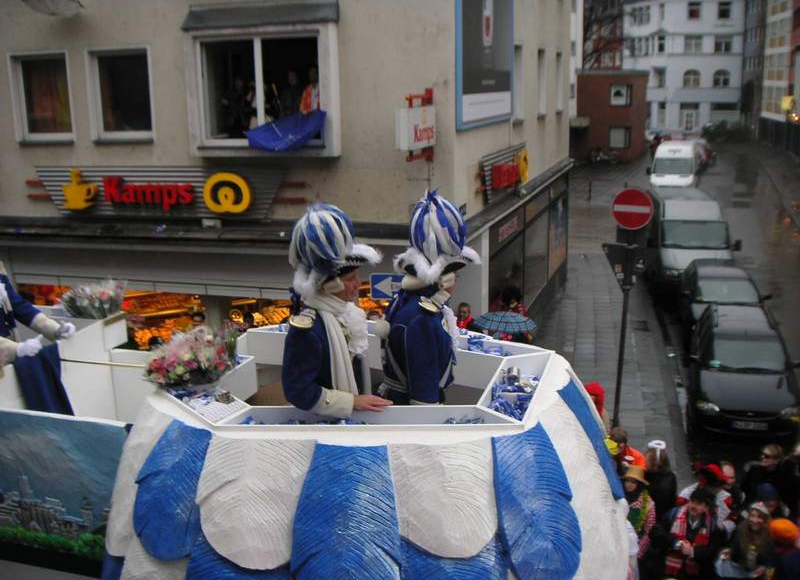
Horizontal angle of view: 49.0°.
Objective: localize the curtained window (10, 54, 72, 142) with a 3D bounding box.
[{"bbox_3d":[-5.898,-3.144,14.493,1.130,1.433,0.160,3,14,18],"label":"curtained window"}]

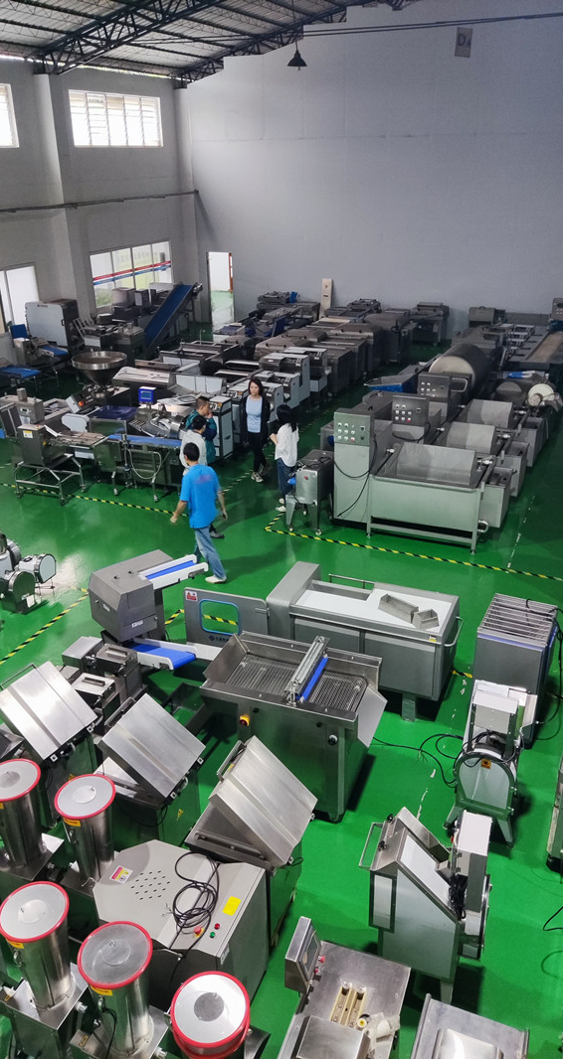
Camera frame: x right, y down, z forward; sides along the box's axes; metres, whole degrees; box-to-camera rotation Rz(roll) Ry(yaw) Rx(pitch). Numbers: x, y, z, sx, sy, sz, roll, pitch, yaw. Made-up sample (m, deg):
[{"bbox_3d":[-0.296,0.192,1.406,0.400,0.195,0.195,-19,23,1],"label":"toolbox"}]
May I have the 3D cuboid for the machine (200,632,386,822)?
[{"bbox_3d":[0.140,1.548,6.161,1.320,1.160,0.800,9,28,19],"label":"machine"}]

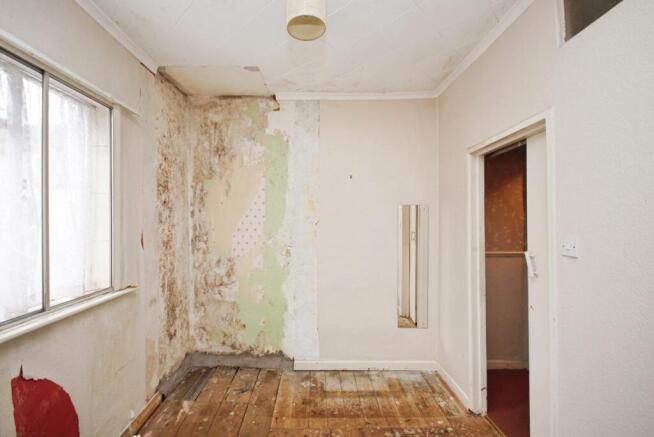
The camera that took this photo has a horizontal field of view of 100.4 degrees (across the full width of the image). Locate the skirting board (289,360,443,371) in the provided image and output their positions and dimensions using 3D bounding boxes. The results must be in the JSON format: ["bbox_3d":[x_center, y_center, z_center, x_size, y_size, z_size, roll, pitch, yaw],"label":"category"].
[{"bbox_3d":[0.389,1.470,2.740,1.460,0.095,0.022,0,0,0],"label":"skirting board"}]

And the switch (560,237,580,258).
[{"bbox_3d":[1.175,0.140,1.324,0.013,0.086,0.086,0,0,-2],"label":"switch"}]

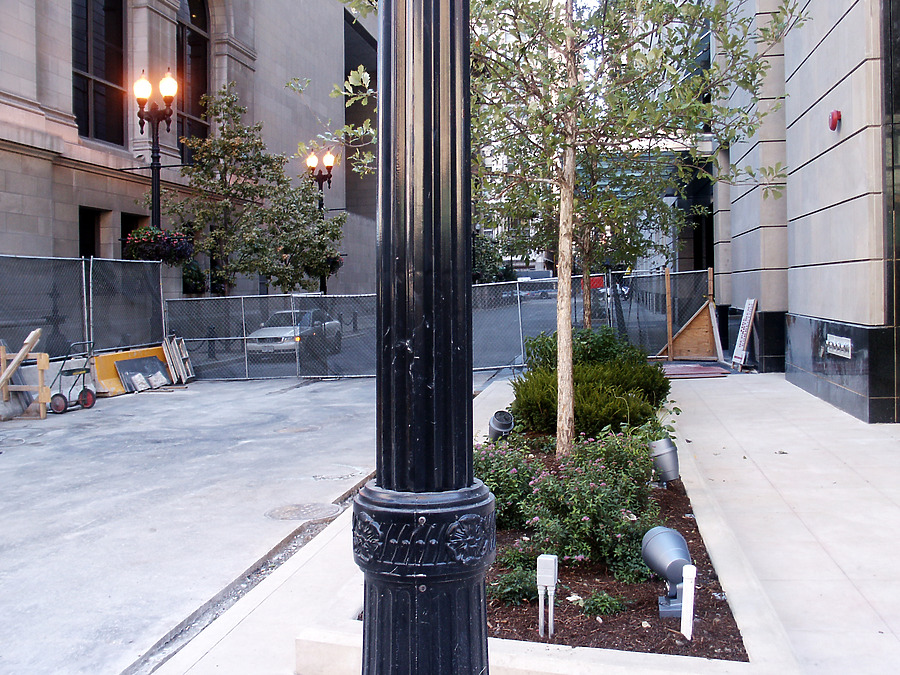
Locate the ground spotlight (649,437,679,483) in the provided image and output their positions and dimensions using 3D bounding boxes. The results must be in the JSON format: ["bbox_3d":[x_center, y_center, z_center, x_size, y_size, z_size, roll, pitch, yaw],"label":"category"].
[{"bbox_3d":[1.560,0.930,6.650,0.205,0.345,0.250,-2,4,-30],"label":"ground spotlight"}]

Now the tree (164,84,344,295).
[{"bbox_3d":[-5.780,-3.236,26.500,4.600,7.550,4.200,0,3,10],"label":"tree"}]

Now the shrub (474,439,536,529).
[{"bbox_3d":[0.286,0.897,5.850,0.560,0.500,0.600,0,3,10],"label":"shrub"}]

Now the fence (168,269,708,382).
[{"bbox_3d":[-0.467,-0.207,19.750,12.000,2.150,0.200,0,3,10],"label":"fence"}]

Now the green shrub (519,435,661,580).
[{"bbox_3d":[0.787,0.884,5.100,0.760,0.600,0.900,0,3,10],"label":"green shrub"}]

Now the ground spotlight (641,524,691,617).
[{"bbox_3d":[0.997,1.069,4.170,0.205,0.330,0.290,-1,3,-2],"label":"ground spotlight"}]

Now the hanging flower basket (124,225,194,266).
[{"bbox_3d":[-6.927,-2.160,21.700,1.500,0.950,1.050,0,3,10],"label":"hanging flower basket"}]

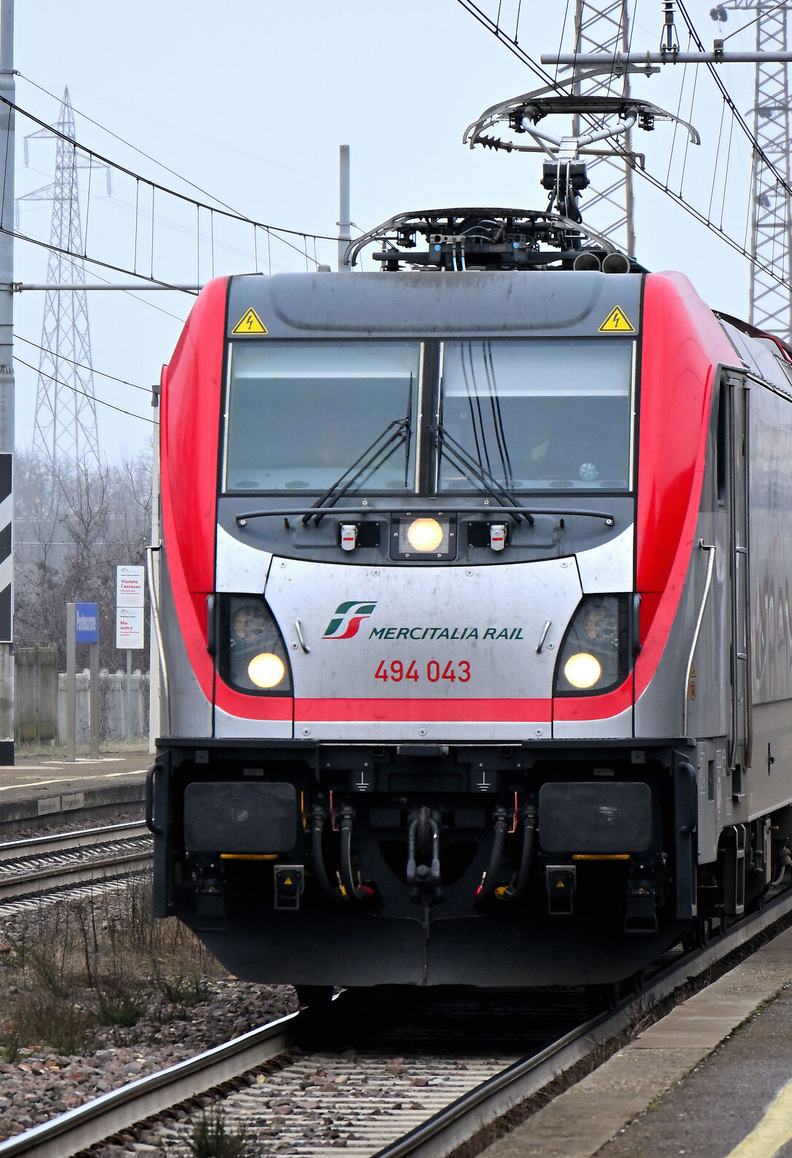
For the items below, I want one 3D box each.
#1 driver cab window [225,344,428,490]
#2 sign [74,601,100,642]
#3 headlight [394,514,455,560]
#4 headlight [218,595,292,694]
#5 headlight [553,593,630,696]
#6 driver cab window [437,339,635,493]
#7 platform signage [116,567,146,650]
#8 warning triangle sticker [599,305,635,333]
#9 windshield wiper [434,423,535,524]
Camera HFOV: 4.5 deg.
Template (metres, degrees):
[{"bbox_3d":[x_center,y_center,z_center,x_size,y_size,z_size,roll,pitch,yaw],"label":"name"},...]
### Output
[{"bbox_3d":[-0.367,-0.810,50.800,1.000,0.820,0.060,0,-22,4],"label":"driver cab window"},{"bbox_3d":[-3.958,0.566,130.000,0.060,0.510,2.500,0,0,5],"label":"sign"},{"bbox_3d":[0.143,-0.211,50.900,0.305,0.235,0.120,0,0,4],"label":"headlight"},{"bbox_3d":[-0.703,0.328,50.500,0.370,0.490,0.160,0,0,4],"label":"headlight"},{"bbox_3d":[0.979,0.330,50.750,0.390,0.515,0.200,0,-6,0],"label":"headlight"},{"bbox_3d":[0.703,-0.816,50.720,1.000,0.830,0.060,0,-22,4],"label":"driver cab window"},{"bbox_3d":[-3.909,0.427,149.500,0.400,1.220,0.040,0,0,4],"label":"platform signage"},{"bbox_3d":[1.118,-1.314,51.250,0.188,0.163,0.010,0,-28,2],"label":"warning triangle sticker"},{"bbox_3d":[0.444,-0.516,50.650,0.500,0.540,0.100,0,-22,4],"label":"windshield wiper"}]

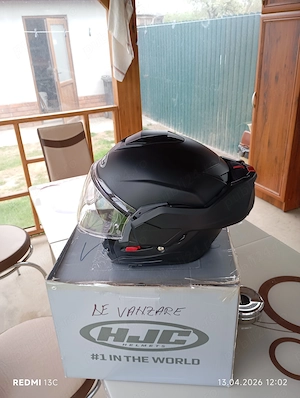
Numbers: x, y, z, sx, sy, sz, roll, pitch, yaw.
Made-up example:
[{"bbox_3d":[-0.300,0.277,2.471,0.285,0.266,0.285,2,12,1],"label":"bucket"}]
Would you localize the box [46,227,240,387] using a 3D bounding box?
[{"bbox_3d":[0.001,0.217,0.788,0.362,0.274,0.301,0,24,6],"label":"box"}]

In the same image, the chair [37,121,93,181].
[{"bbox_3d":[-0.537,-0.043,2.428,0.400,0.945,0.480,-15,27,-26],"label":"chair"}]

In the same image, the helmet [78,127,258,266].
[{"bbox_3d":[0.027,-0.027,0.693,0.383,0.247,0.255,-2,24,2],"label":"helmet"}]

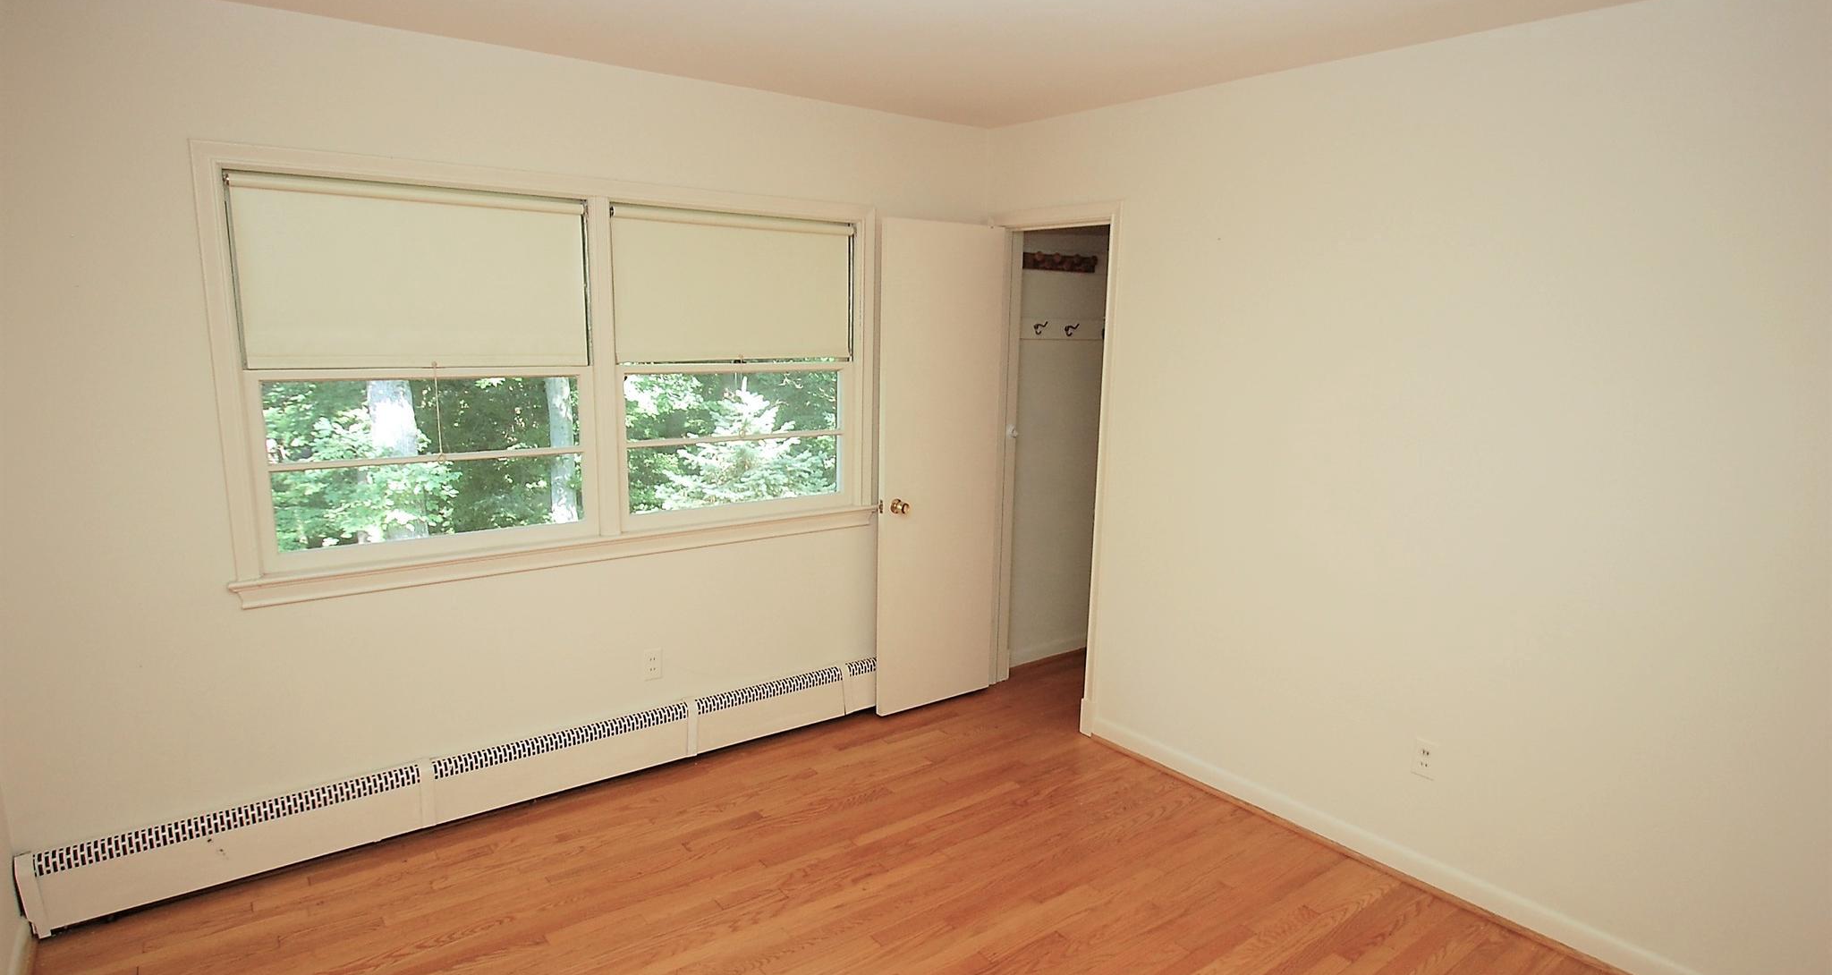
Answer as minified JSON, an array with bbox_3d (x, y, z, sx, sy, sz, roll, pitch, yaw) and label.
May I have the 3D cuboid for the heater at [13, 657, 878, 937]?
[{"bbox_3d":[-1.038,0.918,3.259,3.097,0.212,0.070,-6,12,-36],"label":"heater"}]

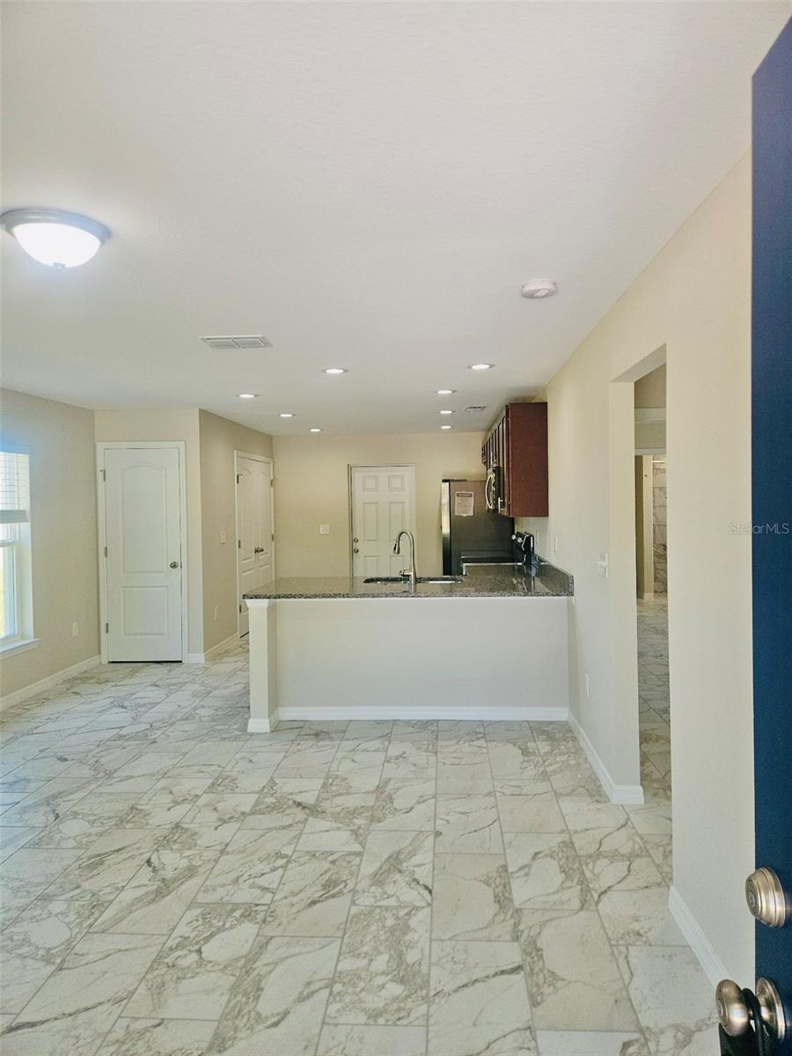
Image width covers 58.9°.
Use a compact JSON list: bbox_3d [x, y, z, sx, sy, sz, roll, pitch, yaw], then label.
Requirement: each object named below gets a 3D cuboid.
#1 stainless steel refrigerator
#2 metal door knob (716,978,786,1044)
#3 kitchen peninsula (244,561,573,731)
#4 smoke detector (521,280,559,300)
[{"bbox_3d":[0.994,0.296,8.585,0.850,1.745,0.890,-1,2,4],"label":"stainless steel refrigerator"},{"bbox_3d":[0.408,0.568,0.826,0.068,0.074,0.072,-1,2,4],"label":"metal door knob"},{"bbox_3d":[0.125,0.854,5.213,2.157,0.925,1.320,-1,2,4],"label":"kitchen peninsula"},{"bbox_3d":[0.614,-1.023,3.015,0.156,0.042,0.156,-1,2,4],"label":"smoke detector"}]

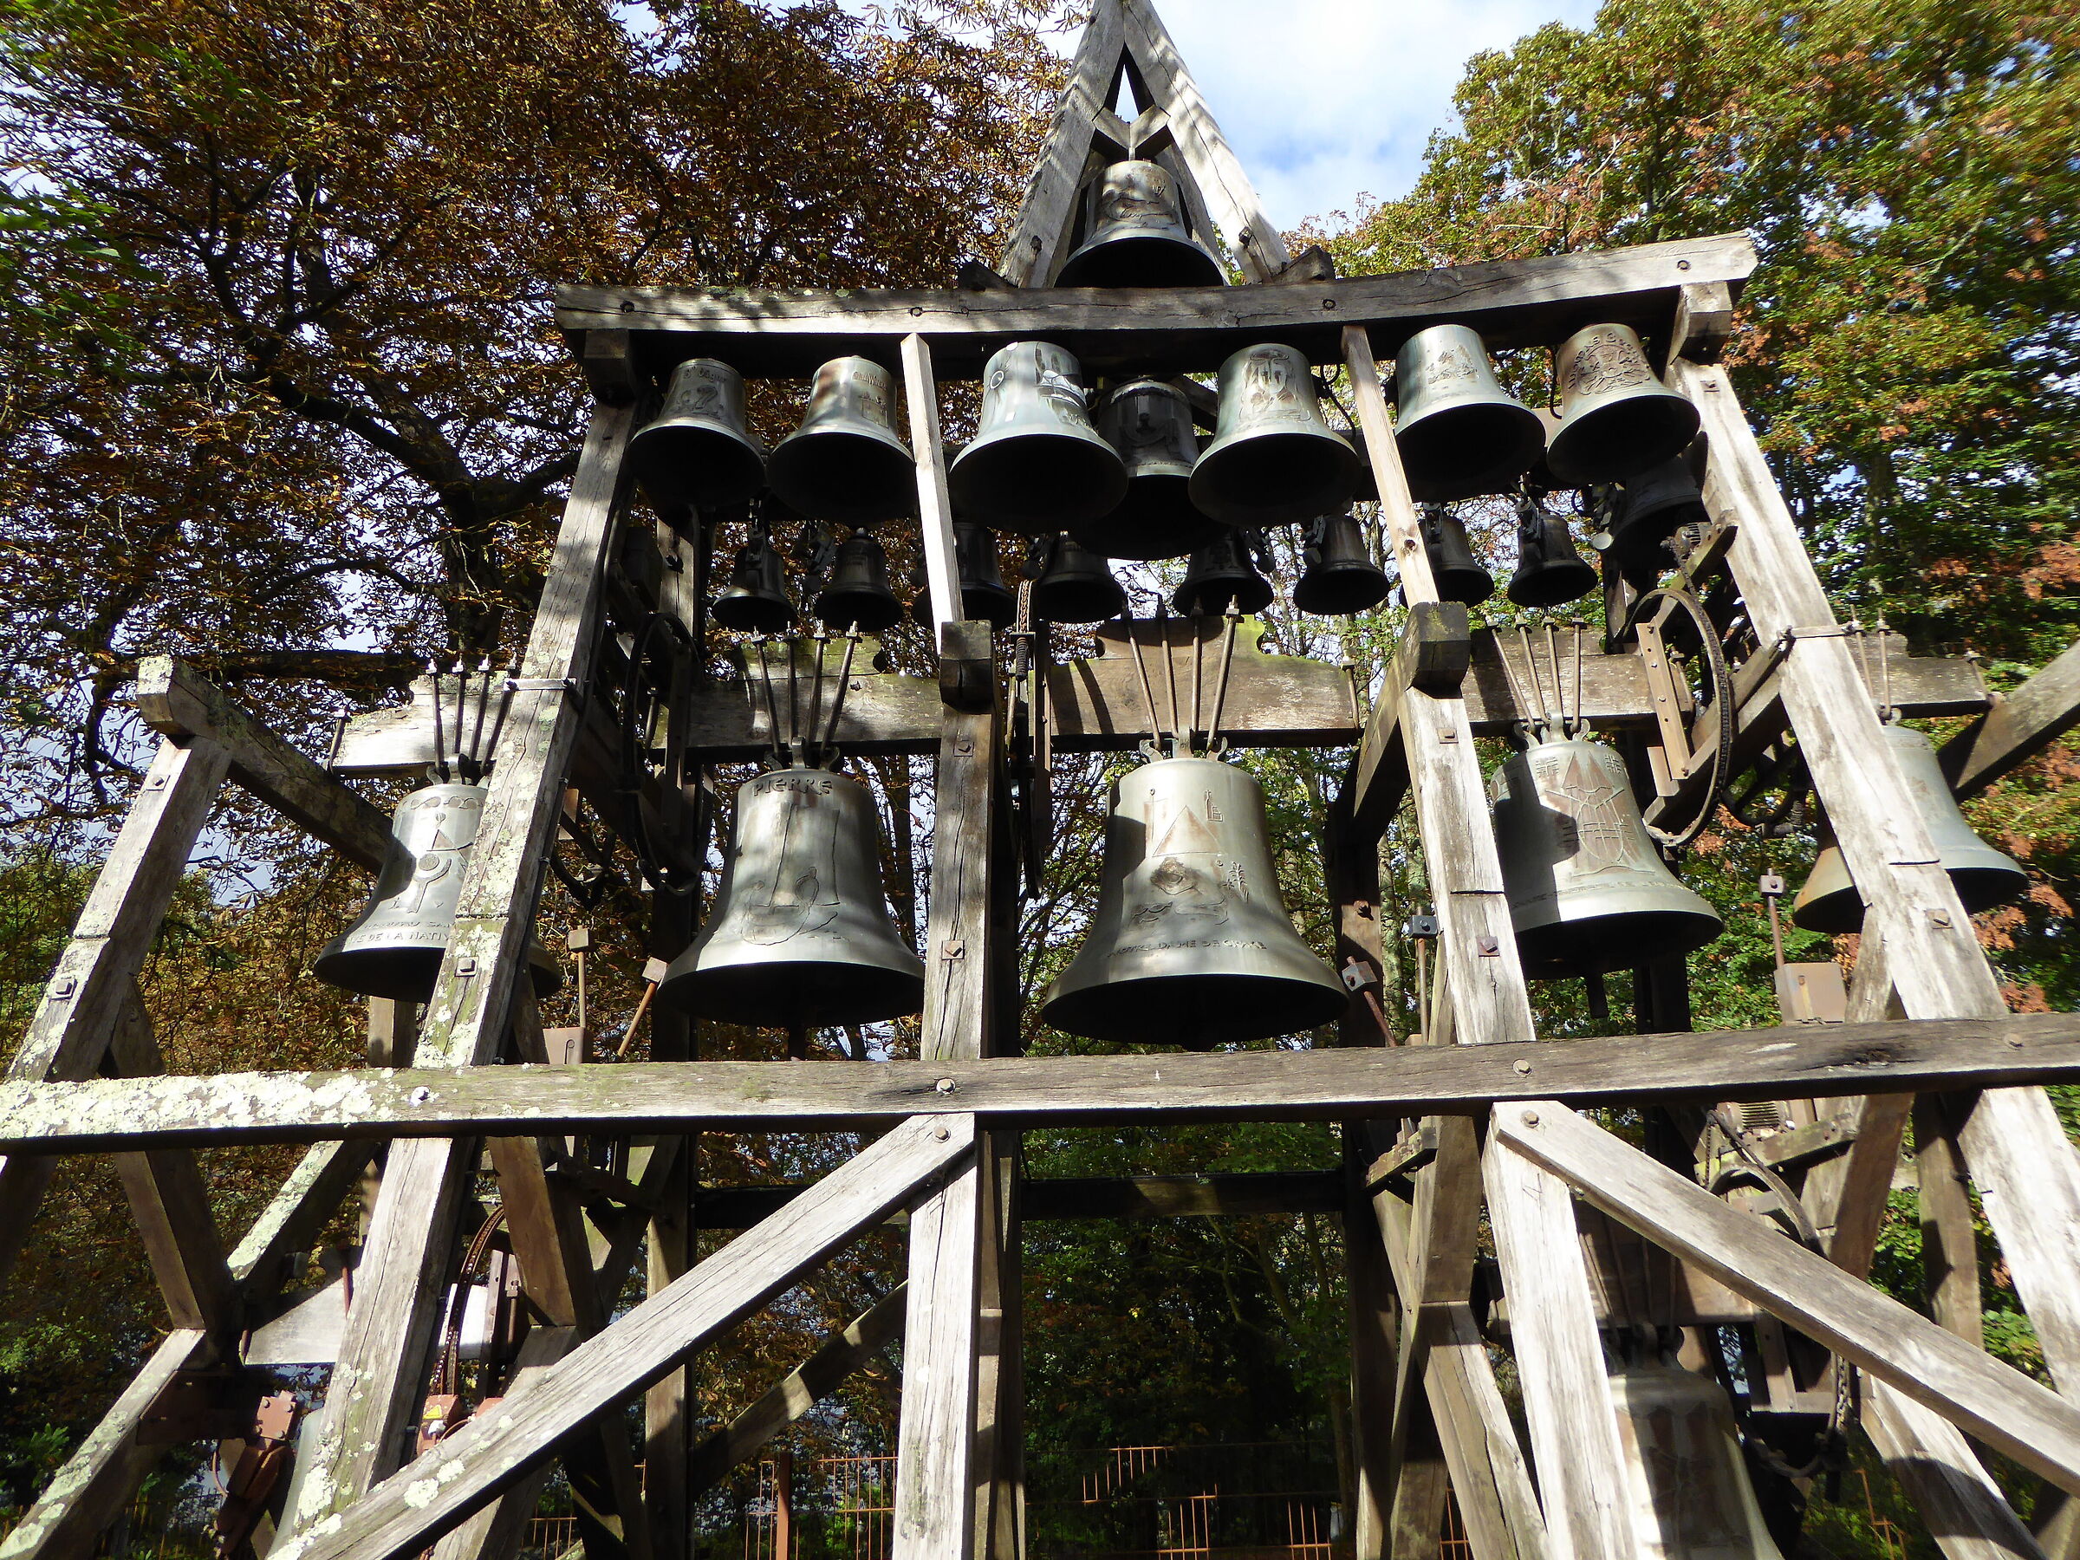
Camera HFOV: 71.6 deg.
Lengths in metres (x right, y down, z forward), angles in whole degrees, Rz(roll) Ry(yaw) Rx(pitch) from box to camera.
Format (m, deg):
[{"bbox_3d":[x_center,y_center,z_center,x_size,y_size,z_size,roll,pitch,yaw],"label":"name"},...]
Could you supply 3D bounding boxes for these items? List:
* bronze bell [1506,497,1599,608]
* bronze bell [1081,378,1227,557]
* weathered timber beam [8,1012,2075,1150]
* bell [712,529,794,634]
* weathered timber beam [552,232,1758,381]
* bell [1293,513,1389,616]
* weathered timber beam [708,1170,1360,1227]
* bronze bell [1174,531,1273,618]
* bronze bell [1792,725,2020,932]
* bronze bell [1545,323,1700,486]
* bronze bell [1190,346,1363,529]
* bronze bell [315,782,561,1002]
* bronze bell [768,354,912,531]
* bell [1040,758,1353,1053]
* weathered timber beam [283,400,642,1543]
[{"bbox_3d":[2.195,-0.986,6.252,0.359,0.340,0.359,-2,-22,1],"label":"bronze bell"},{"bbox_3d":[0.498,-1.401,6.396,0.684,0.575,0.684,-1,-22,1],"label":"bronze bell"},{"bbox_3d":[0.339,0.893,4.145,6.929,0.168,0.133,-1,-36,1],"label":"weathered timber beam"},{"bbox_3d":[-1.240,-0.861,6.315,0.354,0.318,0.354,-2,-22,1],"label":"bell"},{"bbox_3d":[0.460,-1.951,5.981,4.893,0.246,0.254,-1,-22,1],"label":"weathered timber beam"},{"bbox_3d":[1.294,-0.973,6.263,0.405,0.365,0.405,-2,-22,1],"label":"bell"},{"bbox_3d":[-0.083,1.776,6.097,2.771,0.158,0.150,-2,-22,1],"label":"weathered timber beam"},{"bbox_3d":[0.752,-0.904,5.974,0.380,0.327,0.380,-2,-22,2],"label":"bronze bell"},{"bbox_3d":[3.012,0.140,5.142,0.730,0.627,0.730,-2,-22,2],"label":"bronze bell"},{"bbox_3d":[2.276,-1.552,5.734,0.564,0.486,0.564,-2,-22,2],"label":"bronze bell"},{"bbox_3d":[0.850,-1.325,5.379,0.623,0.514,0.623,-2,-22,1],"label":"bronze bell"},{"bbox_3d":[-2.132,0.387,5.264,0.829,0.696,0.829,-2,-22,2],"label":"bronze bell"},{"bbox_3d":[-0.766,-1.398,5.658,0.579,0.521,0.579,-2,-22,1],"label":"bronze bell"},{"bbox_3d":[0.583,0.454,5.741,1.185,0.965,1.185,-1,-22,1],"label":"bell"},{"bbox_3d":[-1.750,0.523,4.628,0.185,5.015,0.200,-1,-36,1],"label":"weathered timber beam"}]

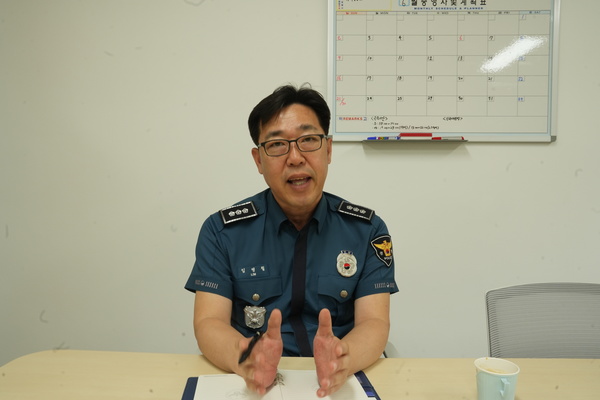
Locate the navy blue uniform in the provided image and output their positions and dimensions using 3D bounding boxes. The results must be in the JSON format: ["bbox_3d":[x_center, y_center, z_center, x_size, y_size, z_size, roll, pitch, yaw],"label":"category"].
[{"bbox_3d":[-0.020,0.195,1.065,0.500,0.470,0.280,0,3,0],"label":"navy blue uniform"}]

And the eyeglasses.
[{"bbox_3d":[-0.015,-0.119,0.970,0.146,0.043,0.140,-7,6,1],"label":"eyeglasses"}]

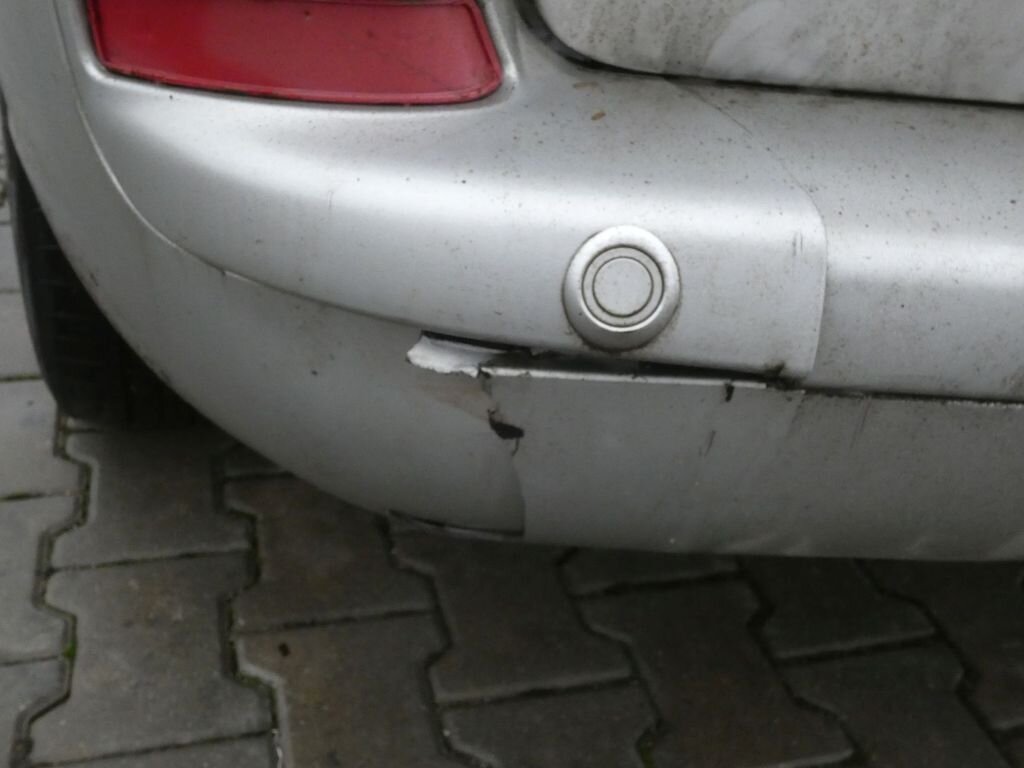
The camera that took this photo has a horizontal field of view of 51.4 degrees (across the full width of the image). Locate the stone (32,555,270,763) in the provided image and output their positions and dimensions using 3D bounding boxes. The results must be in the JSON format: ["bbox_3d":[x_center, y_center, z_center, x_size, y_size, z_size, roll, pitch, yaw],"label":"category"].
[{"bbox_3d":[-0.284,0.232,0.844,0.166,0.070,0.200,-3,33,-16],"label":"stone"}]

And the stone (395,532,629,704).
[{"bbox_3d":[-0.009,0.216,0.925,0.166,0.070,0.200,-3,33,-16],"label":"stone"}]

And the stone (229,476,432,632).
[{"bbox_3d":[-0.173,0.170,0.965,0.166,0.070,0.200,-3,33,-16],"label":"stone"}]

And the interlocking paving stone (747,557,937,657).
[{"bbox_3d":[0.267,0.201,1.006,0.166,0.070,0.200,-3,33,-16],"label":"interlocking paving stone"}]

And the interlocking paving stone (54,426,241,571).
[{"bbox_3d":[-0.338,0.124,1.006,0.166,0.070,0.200,-3,33,-16],"label":"interlocking paving stone"}]

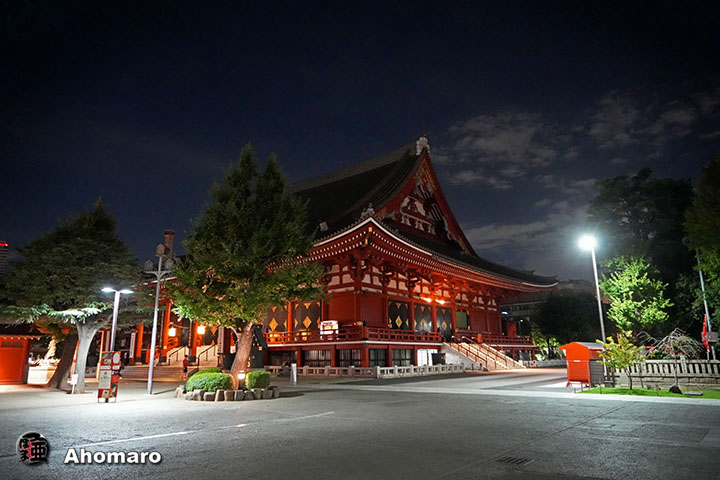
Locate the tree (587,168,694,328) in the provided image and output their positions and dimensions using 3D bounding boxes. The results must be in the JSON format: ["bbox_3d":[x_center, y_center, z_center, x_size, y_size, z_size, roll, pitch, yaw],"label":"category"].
[{"bbox_3d":[21.305,2.079,35.459,8.800,15.500,8.200,-8,-15,30],"label":"tree"}]

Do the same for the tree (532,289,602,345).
[{"bbox_3d":[25.324,10.693,58.083,8.800,9.100,7.800,-6,-14,23],"label":"tree"}]

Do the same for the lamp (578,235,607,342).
[{"bbox_3d":[12.608,3.713,25.317,0.800,7.700,0.800,11,-17,-40],"label":"lamp"}]

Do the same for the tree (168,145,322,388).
[{"bbox_3d":[-4.918,0.940,20.843,6.600,10.800,6.300,3,-14,-13],"label":"tree"}]

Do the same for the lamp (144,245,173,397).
[{"bbox_3d":[-9.063,3.356,21.200,1.350,6.600,0.950,2,-13,-8],"label":"lamp"}]

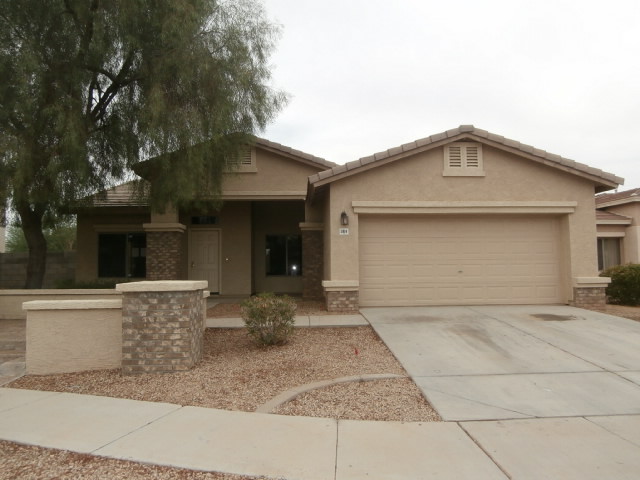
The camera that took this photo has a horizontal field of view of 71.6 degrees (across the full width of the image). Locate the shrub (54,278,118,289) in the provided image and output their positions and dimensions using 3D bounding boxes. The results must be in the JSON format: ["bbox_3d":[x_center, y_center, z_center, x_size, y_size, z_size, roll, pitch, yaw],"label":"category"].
[{"bbox_3d":[-6.930,1.480,13.150,1.850,0.650,0.950,0,-2,-3],"label":"shrub"}]

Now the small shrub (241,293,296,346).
[{"bbox_3d":[-0.835,1.295,7.270,0.900,0.870,0.870,0,-2,-3],"label":"small shrub"}]

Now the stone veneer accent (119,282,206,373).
[{"bbox_3d":[-2.180,1.190,6.270,1.000,1.190,0.930,0,-2,-4],"label":"stone veneer accent"}]

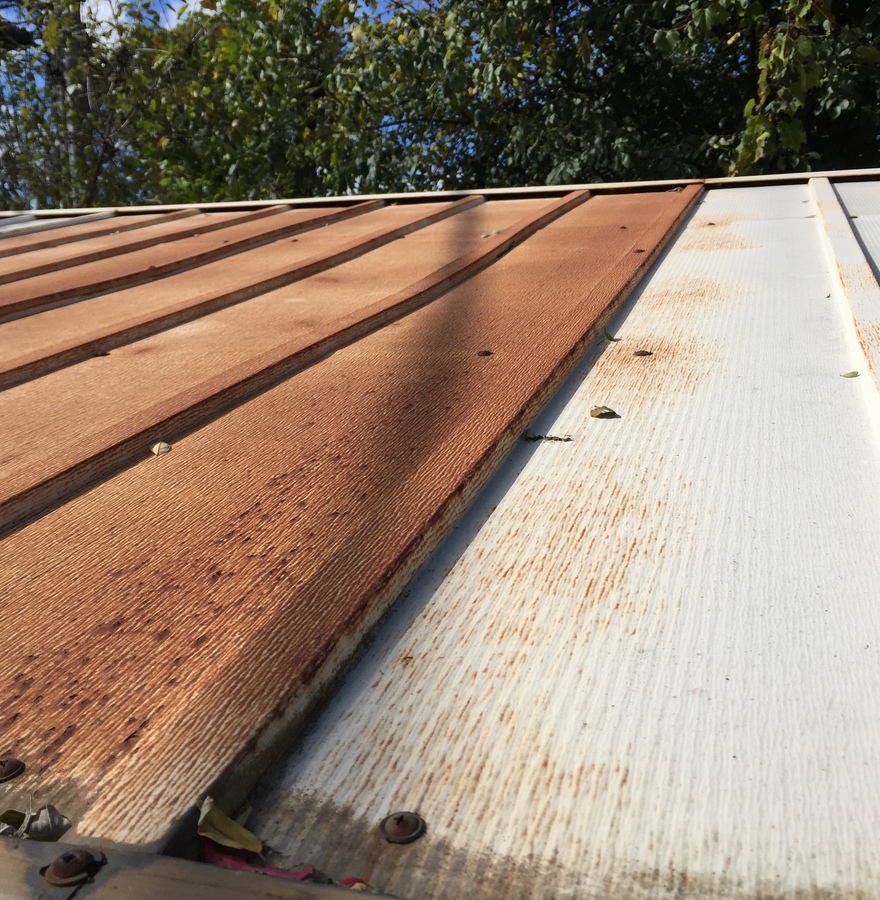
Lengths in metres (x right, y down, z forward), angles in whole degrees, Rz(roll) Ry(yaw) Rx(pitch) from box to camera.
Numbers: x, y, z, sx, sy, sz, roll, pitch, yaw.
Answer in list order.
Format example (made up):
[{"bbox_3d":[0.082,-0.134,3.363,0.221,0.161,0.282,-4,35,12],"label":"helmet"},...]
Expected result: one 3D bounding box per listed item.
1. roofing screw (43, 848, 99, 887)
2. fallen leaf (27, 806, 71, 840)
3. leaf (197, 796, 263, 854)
[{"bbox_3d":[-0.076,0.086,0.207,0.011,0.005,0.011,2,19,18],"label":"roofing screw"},{"bbox_3d":[-0.093,0.089,0.240,0.010,0.007,0.007,2,19,18],"label":"fallen leaf"},{"bbox_3d":[-0.049,0.087,0.233,0.015,0.009,0.009,2,19,18],"label":"leaf"}]

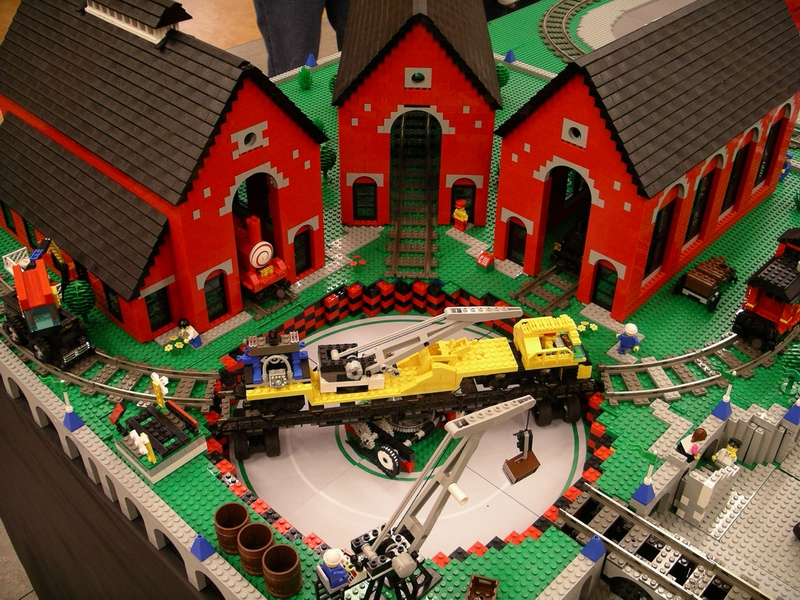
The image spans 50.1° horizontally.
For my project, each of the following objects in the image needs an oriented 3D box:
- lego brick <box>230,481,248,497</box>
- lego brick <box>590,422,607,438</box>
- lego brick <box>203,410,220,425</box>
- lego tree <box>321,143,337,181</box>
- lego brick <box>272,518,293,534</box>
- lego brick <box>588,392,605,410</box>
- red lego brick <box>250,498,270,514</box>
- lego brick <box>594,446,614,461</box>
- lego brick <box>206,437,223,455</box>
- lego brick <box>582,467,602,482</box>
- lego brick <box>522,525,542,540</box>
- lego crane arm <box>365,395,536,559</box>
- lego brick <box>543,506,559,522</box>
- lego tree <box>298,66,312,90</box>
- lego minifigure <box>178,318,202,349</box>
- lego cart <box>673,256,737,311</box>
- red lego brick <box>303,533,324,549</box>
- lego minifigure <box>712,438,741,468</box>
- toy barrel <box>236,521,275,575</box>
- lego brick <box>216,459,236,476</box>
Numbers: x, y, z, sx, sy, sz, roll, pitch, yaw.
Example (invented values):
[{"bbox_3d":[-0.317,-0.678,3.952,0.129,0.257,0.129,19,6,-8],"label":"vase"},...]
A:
[{"bbox_3d":[-0.153,0.184,0.815,0.016,0.011,0.016,31,47,33],"label":"lego brick"},{"bbox_3d":[0.208,0.131,0.881,0.016,0.011,0.016,31,47,33],"label":"lego brick"},{"bbox_3d":[-0.195,0.125,0.887,0.016,0.011,0.016,30,45,34],"label":"lego brick"},{"bbox_3d":[-0.110,-0.196,1.242,0.032,0.054,0.032,0,38,-1],"label":"lego tree"},{"bbox_3d":[-0.107,0.209,0.775,0.016,0.011,0.016,30,45,34],"label":"lego brick"},{"bbox_3d":[0.214,0.109,0.914,0.016,0.011,0.016,31,47,33],"label":"lego brick"},{"bbox_3d":[-0.131,0.196,0.799,0.016,0.011,0.016,31,47,33],"label":"red lego brick"},{"bbox_3d":[0.202,0.155,0.849,0.016,0.011,0.016,31,47,33],"label":"lego brick"},{"bbox_3d":[-0.188,0.148,0.851,0.016,0.011,0.016,31,47,33],"label":"lego brick"},{"bbox_3d":[0.186,0.174,0.830,0.016,0.011,0.016,31,47,33],"label":"lego brick"},{"bbox_3d":[0.120,0.214,0.770,0.016,0.011,0.016,30,45,34],"label":"lego brick"},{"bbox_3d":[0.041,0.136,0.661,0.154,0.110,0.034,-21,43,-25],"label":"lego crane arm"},{"bbox_3d":[0.142,0.201,0.789,0.016,0.011,0.016,30,45,34],"label":"lego brick"},{"bbox_3d":[-0.164,-0.388,1.492,0.024,0.041,0.024,1,38,0],"label":"lego tree"},{"bbox_3d":[-0.235,0.037,0.951,0.022,0.036,0.024,-22,43,-26],"label":"lego minifigure"},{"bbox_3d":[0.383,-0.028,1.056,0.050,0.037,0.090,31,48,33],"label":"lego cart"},{"bbox_3d":[-0.079,0.218,0.762,0.016,0.011,0.016,31,47,33],"label":"red lego brick"},{"bbox_3d":[0.316,0.152,0.822,0.024,0.042,0.014,30,45,34],"label":"lego minifigure"},{"bbox_3d":[-0.122,0.211,0.726,0.032,0.034,0.032,0,36,0],"label":"toy barrel"},{"bbox_3d":[-0.171,0.165,0.833,0.016,0.011,0.016,30,45,34],"label":"lego brick"}]

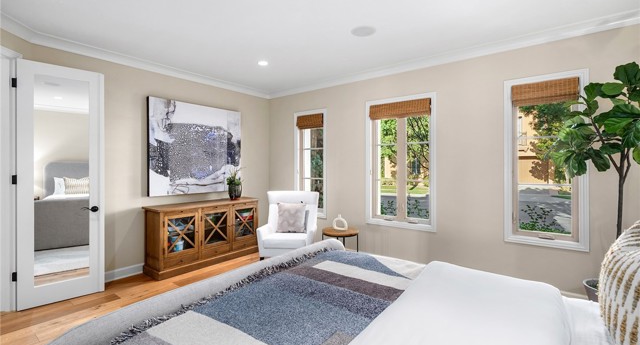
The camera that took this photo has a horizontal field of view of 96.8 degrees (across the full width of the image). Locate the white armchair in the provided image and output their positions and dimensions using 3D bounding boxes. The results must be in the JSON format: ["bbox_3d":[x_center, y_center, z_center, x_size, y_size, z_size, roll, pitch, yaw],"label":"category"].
[{"bbox_3d":[-0.491,0.820,4.520,0.826,1.005,0.746,0,1,10],"label":"white armchair"}]

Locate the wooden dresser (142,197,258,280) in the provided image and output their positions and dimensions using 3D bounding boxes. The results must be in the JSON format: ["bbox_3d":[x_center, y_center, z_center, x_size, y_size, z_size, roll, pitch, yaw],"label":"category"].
[{"bbox_3d":[-1.649,0.898,4.219,0.403,0.846,1.550,1,1,38],"label":"wooden dresser"}]

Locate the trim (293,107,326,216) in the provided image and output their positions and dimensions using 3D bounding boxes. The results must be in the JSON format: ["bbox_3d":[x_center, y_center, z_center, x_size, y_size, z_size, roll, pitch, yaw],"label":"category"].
[{"bbox_3d":[-0.169,-0.145,4.832,0.702,1.778,0.070,1,1,38],"label":"trim"}]

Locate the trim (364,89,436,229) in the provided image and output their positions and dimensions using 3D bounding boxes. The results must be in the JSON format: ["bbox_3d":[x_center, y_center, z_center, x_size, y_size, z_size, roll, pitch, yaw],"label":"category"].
[{"bbox_3d":[1.076,-0.133,3.876,0.995,1.762,0.070,1,1,38],"label":"trim"}]

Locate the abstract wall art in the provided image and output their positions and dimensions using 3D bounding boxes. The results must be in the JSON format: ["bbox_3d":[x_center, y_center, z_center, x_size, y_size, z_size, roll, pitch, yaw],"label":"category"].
[{"bbox_3d":[-1.807,-0.344,4.302,0.050,1.320,1.445,1,1,38],"label":"abstract wall art"}]

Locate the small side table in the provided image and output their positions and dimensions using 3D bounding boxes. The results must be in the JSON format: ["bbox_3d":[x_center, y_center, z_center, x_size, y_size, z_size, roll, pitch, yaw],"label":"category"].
[{"bbox_3d":[0.283,1.065,3.885,0.502,0.541,0.502,0,1,0],"label":"small side table"}]

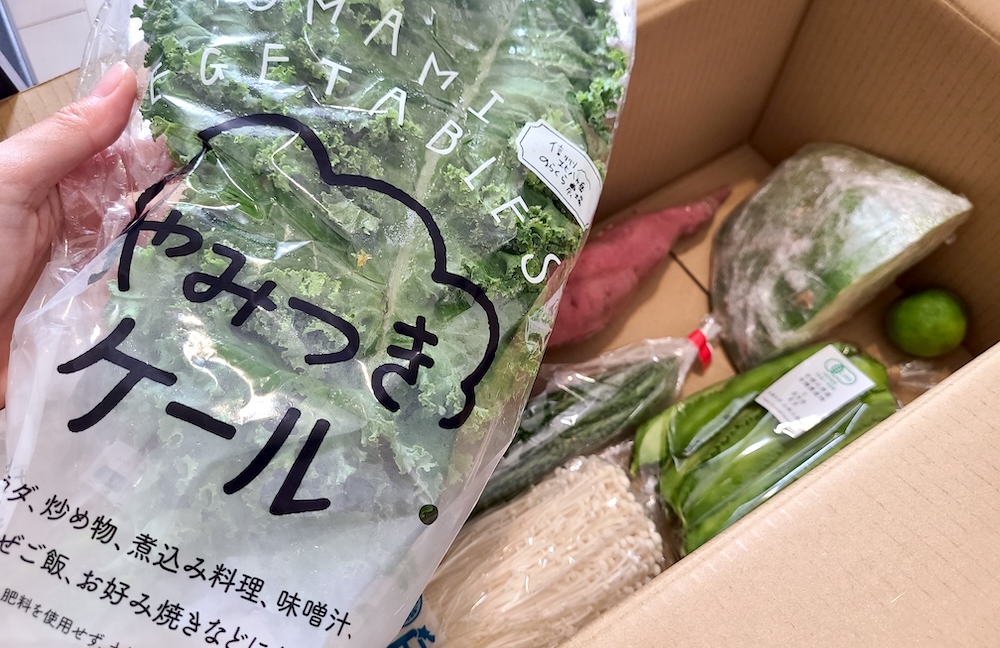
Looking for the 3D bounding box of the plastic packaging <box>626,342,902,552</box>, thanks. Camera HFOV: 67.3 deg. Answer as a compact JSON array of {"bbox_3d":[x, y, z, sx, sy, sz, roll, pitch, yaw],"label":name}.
[{"bbox_3d":[0.174,0.074,0.498,0.178,0.064,0.080,-28,65,-13],"label":"plastic packaging"}]

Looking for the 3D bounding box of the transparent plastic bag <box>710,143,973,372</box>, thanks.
[{"bbox_3d":[0.206,-0.067,0.541,0.153,0.117,0.140,-28,65,-13],"label":"transparent plastic bag"}]

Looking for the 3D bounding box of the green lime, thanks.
[{"bbox_3d":[0.306,0.001,0.542,0.052,0.050,0.049,0,62,1],"label":"green lime"}]

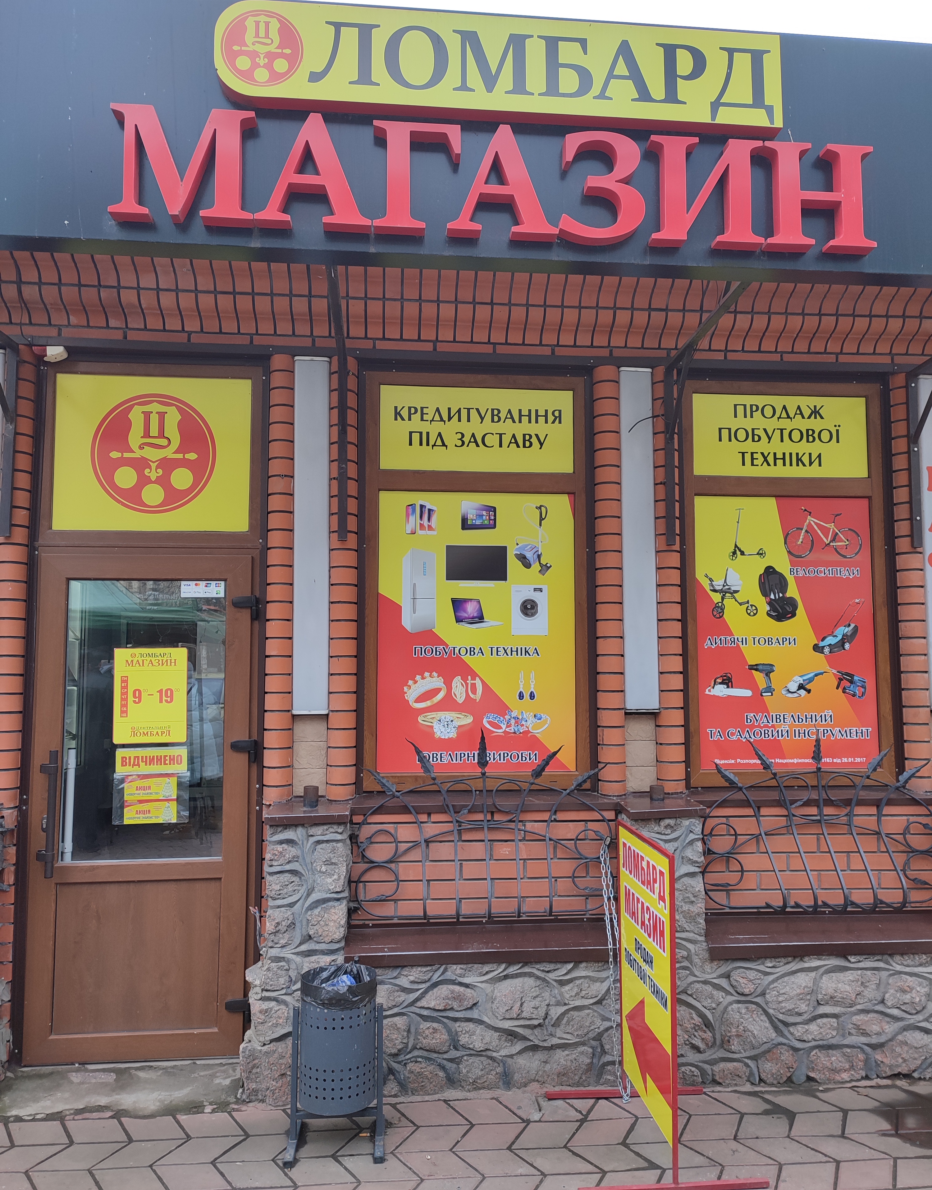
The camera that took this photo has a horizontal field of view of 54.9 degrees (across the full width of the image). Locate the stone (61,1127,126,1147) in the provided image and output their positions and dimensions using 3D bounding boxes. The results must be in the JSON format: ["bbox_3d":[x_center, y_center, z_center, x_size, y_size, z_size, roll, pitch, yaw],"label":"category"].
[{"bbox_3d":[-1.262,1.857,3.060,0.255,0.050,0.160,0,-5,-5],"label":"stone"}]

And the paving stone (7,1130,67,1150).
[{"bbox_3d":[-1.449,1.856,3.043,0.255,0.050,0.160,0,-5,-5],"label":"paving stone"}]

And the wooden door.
[{"bbox_3d":[-1.330,0.848,3.685,0.852,2.036,0.080,0,-4,-5],"label":"wooden door"}]

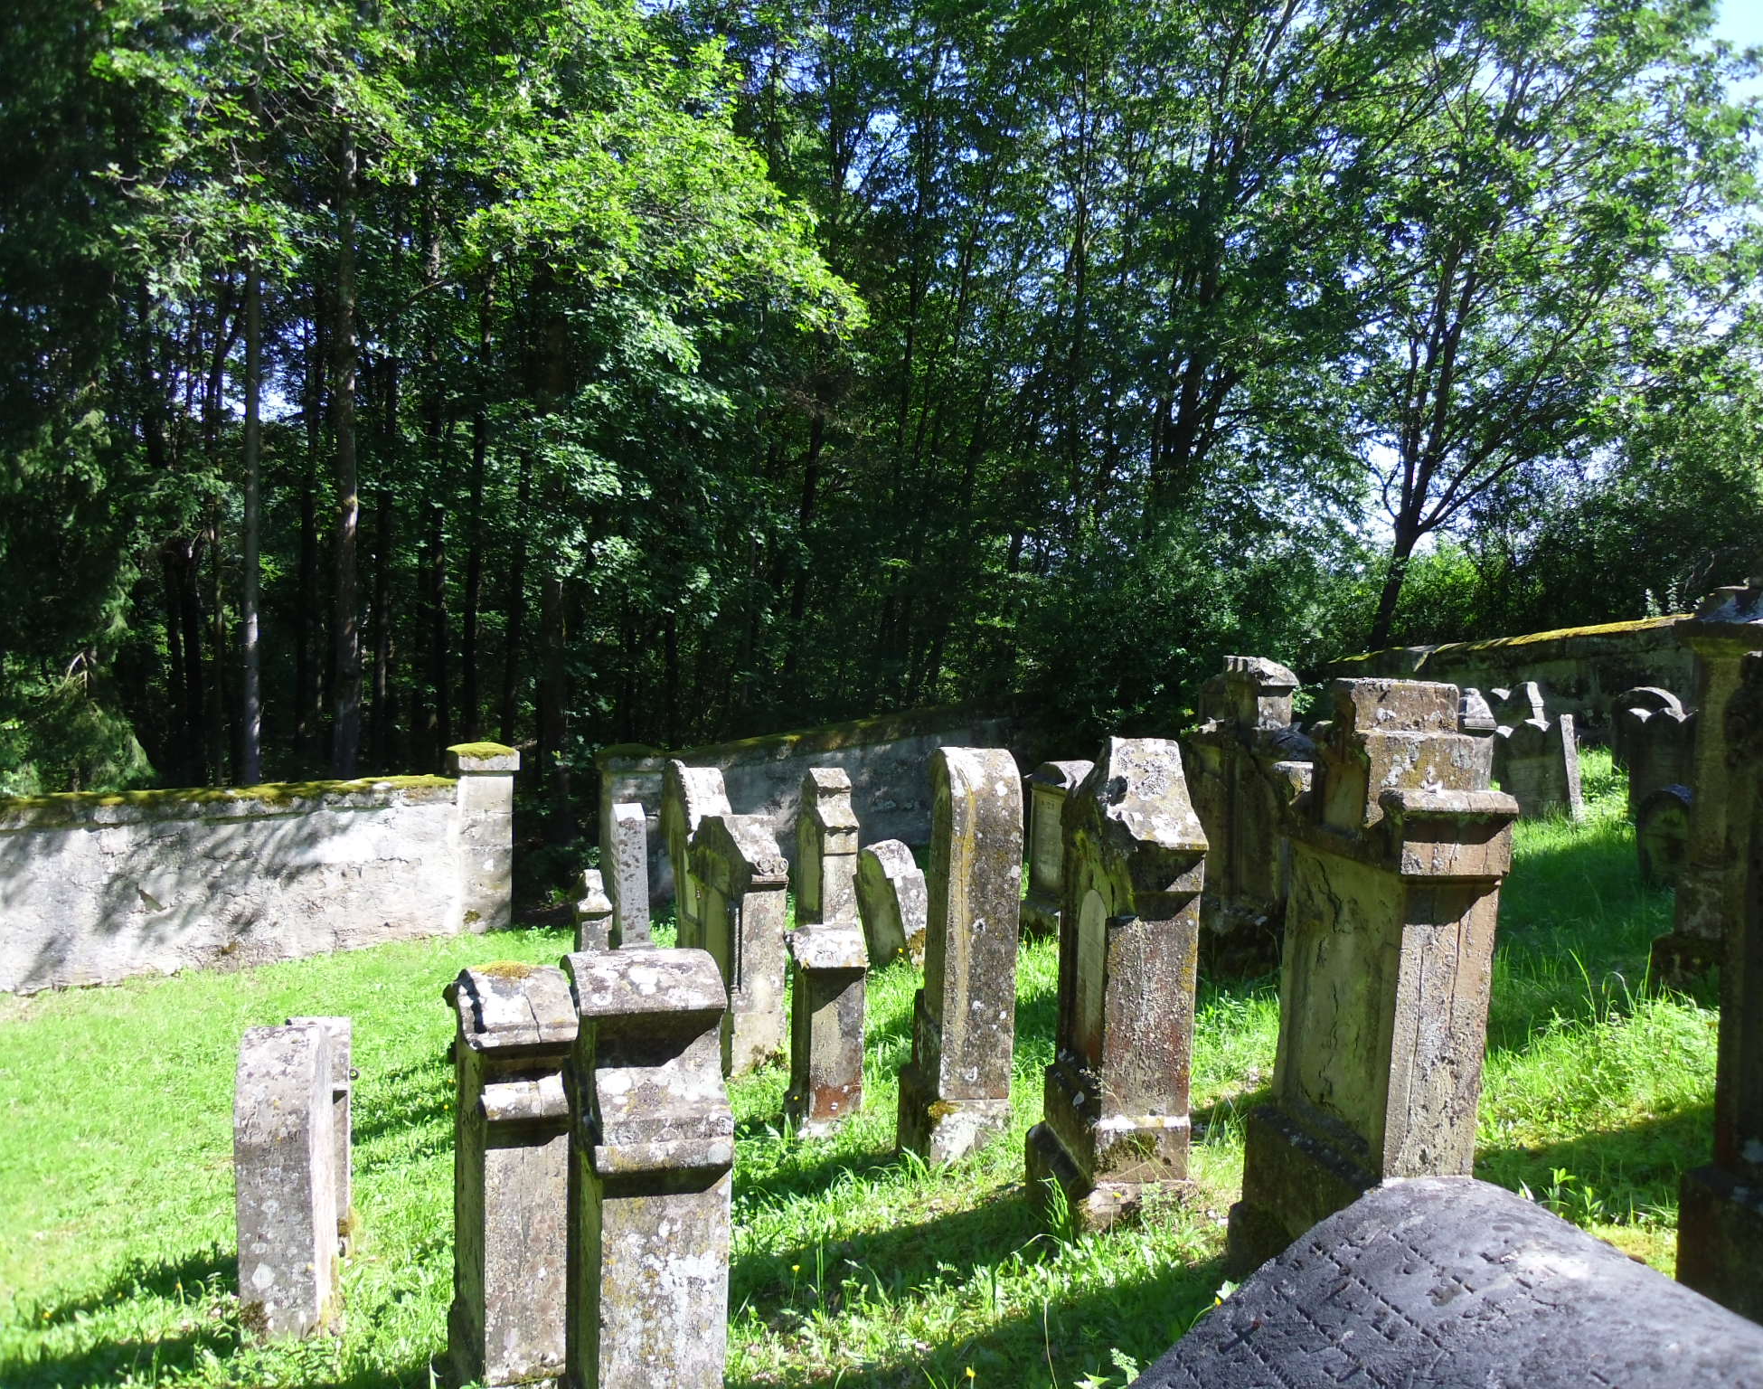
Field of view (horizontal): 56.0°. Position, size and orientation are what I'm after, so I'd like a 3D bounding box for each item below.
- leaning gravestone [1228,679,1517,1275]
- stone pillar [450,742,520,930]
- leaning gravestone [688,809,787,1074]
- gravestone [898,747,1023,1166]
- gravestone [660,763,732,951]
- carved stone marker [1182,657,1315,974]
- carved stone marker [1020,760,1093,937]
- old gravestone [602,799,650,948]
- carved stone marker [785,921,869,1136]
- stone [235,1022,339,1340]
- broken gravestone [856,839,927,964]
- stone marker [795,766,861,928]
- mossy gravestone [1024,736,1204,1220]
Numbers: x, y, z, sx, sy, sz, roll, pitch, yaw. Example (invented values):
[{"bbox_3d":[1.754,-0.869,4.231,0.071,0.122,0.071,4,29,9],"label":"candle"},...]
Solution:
[{"bbox_3d":[1.165,0.787,4.000,0.310,1.620,0.660,0,8,-15],"label":"leaning gravestone"},{"bbox_3d":[-3.937,1.411,16.500,0.610,1.850,0.580,-1,9,-25],"label":"stone pillar"},{"bbox_3d":[-0.687,1.182,7.950,0.260,1.170,0.640,-1,9,-26],"label":"leaning gravestone"},{"bbox_3d":[0.273,0.873,5.867,0.270,1.372,0.580,1,6,-10],"label":"gravestone"},{"bbox_3d":[-1.068,1.138,9.714,0.260,1.522,0.650,-4,7,-19],"label":"gravestone"},{"bbox_3d":[1.955,0.607,8.802,0.320,1.596,0.920,0,6,-20],"label":"carved stone marker"},{"bbox_3d":[1.287,1.081,11.800,0.320,1.180,0.620,-2,9,-29],"label":"carved stone marker"},{"bbox_3d":[-1.922,1.402,12.700,0.260,1.130,0.460,-3,9,-17],"label":"old gravestone"},{"bbox_3d":[-0.234,1.353,6.954,0.260,0.798,0.500,1,6,-12],"label":"carved stone marker"},{"bbox_3d":[-1.884,1.498,5.318,0.250,0.890,0.540,1,6,-13],"label":"stone"},{"bbox_3d":[0.082,1.358,11.000,0.200,0.830,0.500,-13,13,-22],"label":"broken gravestone"},{"bbox_3d":[-0.329,1.133,10.496,0.270,1.336,0.550,0,6,-17],"label":"stone marker"},{"bbox_3d":[0.667,0.790,4.867,0.310,1.332,0.580,0,6,-10],"label":"mossy gravestone"}]

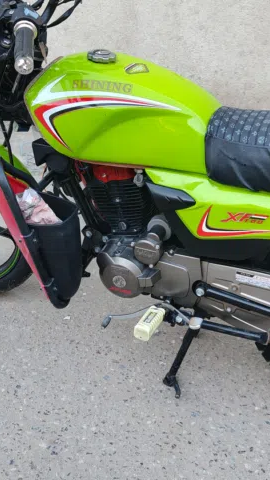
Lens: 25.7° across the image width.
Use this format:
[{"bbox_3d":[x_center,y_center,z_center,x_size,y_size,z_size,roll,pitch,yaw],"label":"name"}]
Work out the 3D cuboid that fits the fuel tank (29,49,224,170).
[{"bbox_3d":[-0.011,-0.331,1.469,0.500,0.245,0.280,13,35,19],"label":"fuel tank"}]

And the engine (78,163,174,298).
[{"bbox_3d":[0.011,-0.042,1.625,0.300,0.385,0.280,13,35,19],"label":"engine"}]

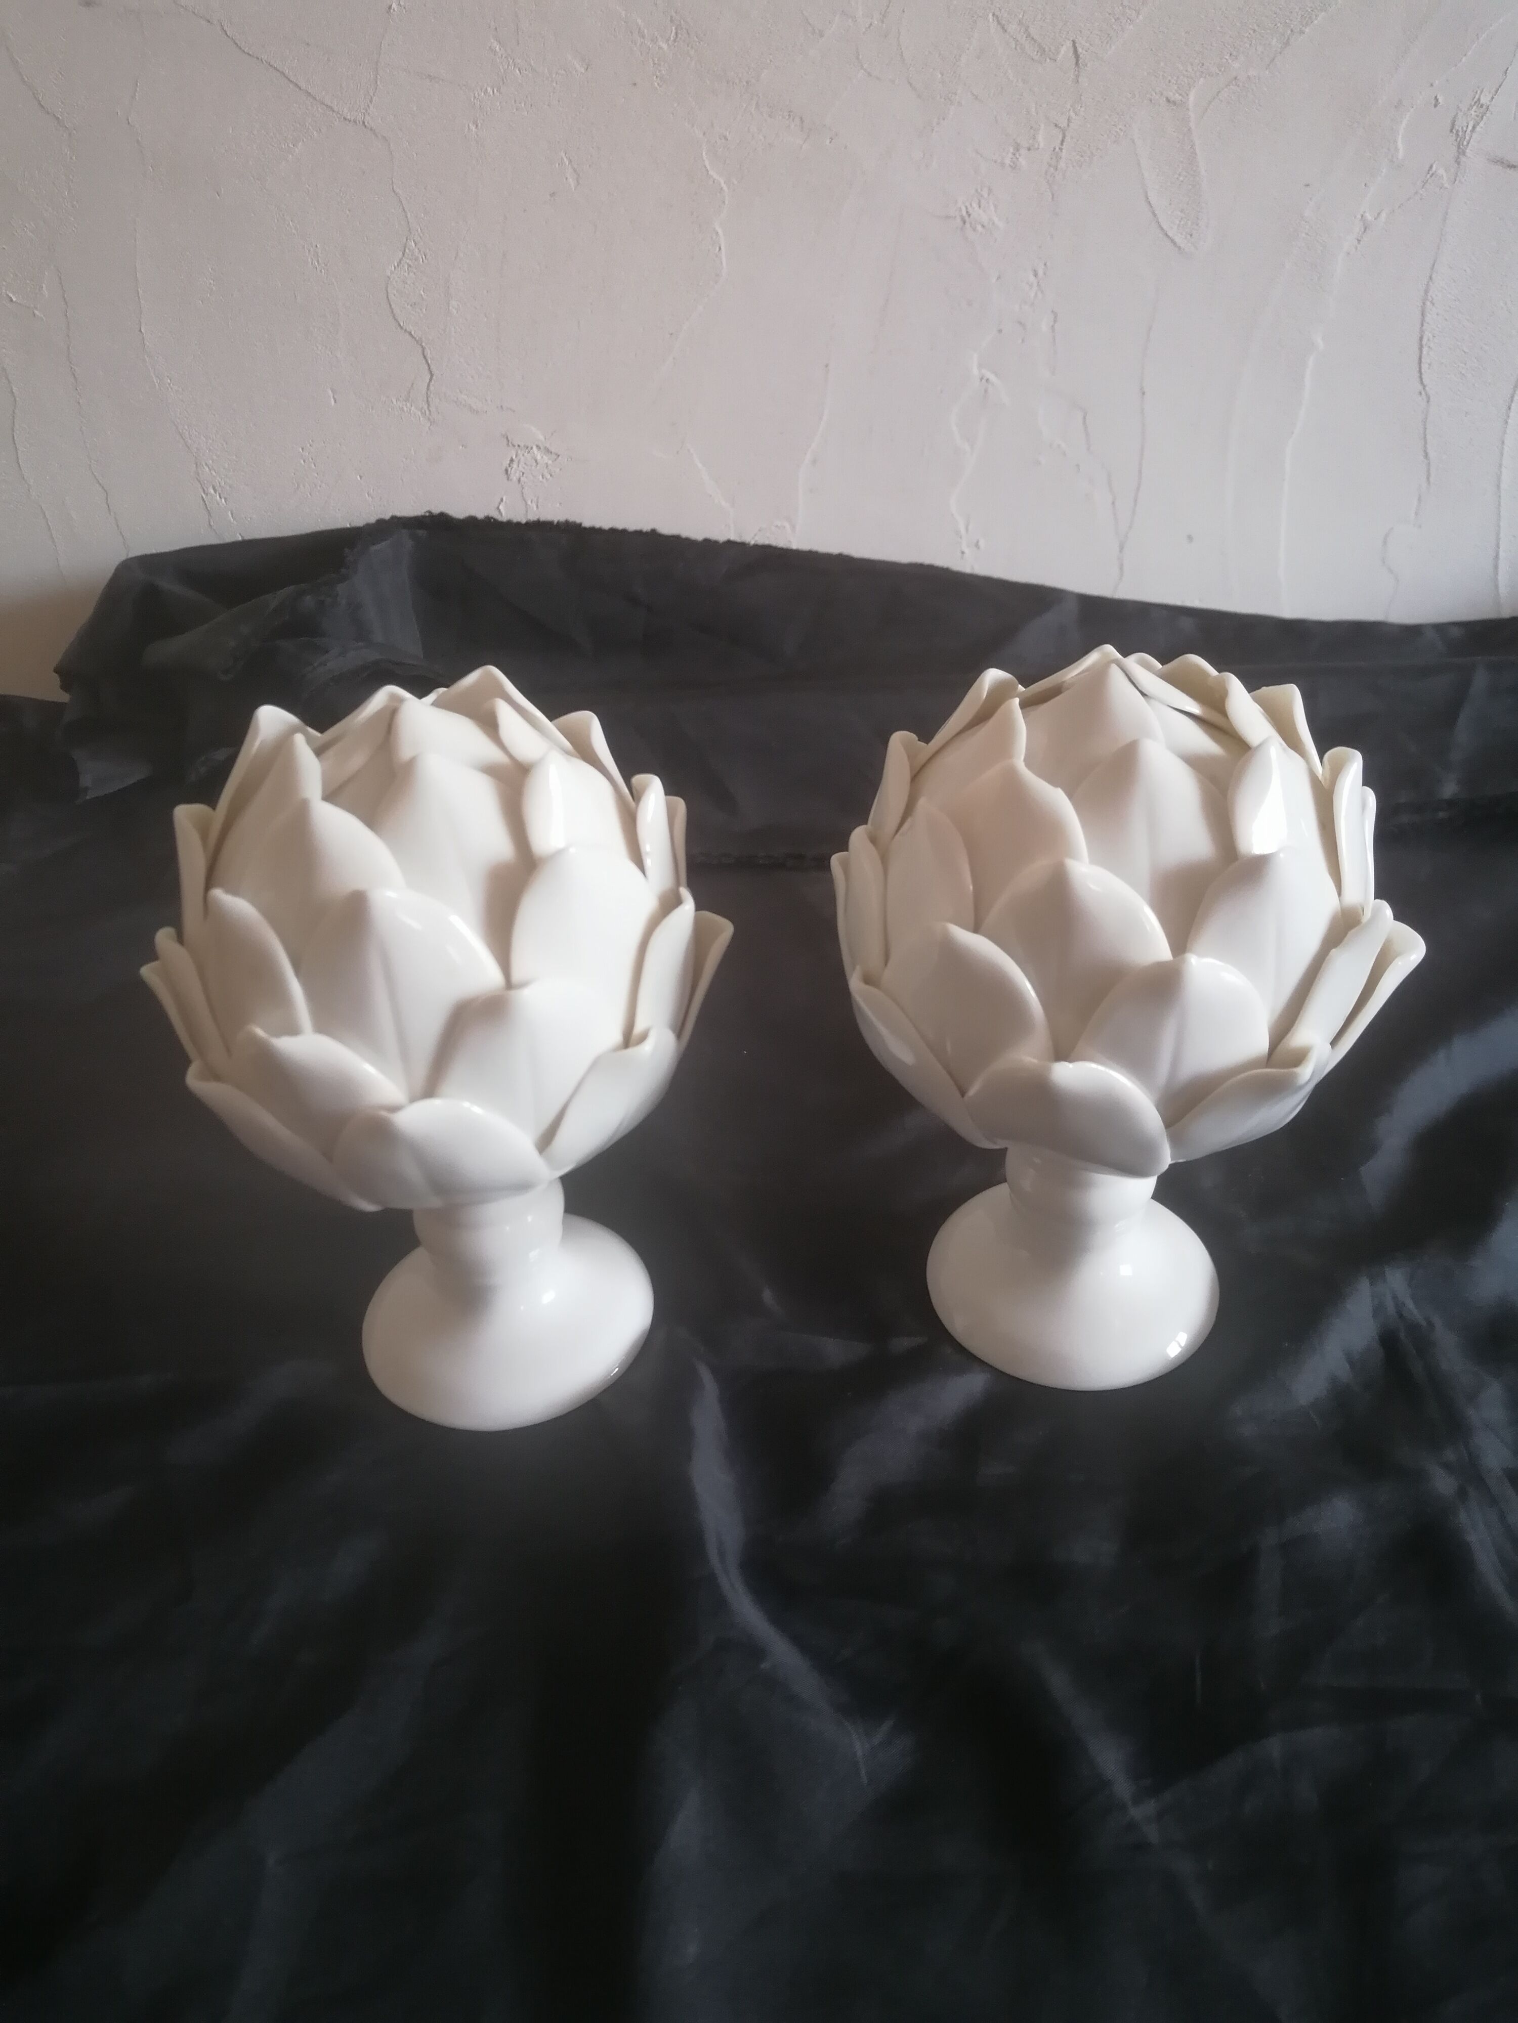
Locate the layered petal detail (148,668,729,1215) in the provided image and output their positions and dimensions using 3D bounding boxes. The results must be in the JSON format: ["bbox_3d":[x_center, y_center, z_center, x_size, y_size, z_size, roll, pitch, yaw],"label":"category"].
[{"bbox_3d":[-0.093,-0.019,0.463,0.167,0.142,0.167,-3,36,0],"label":"layered petal detail"}]

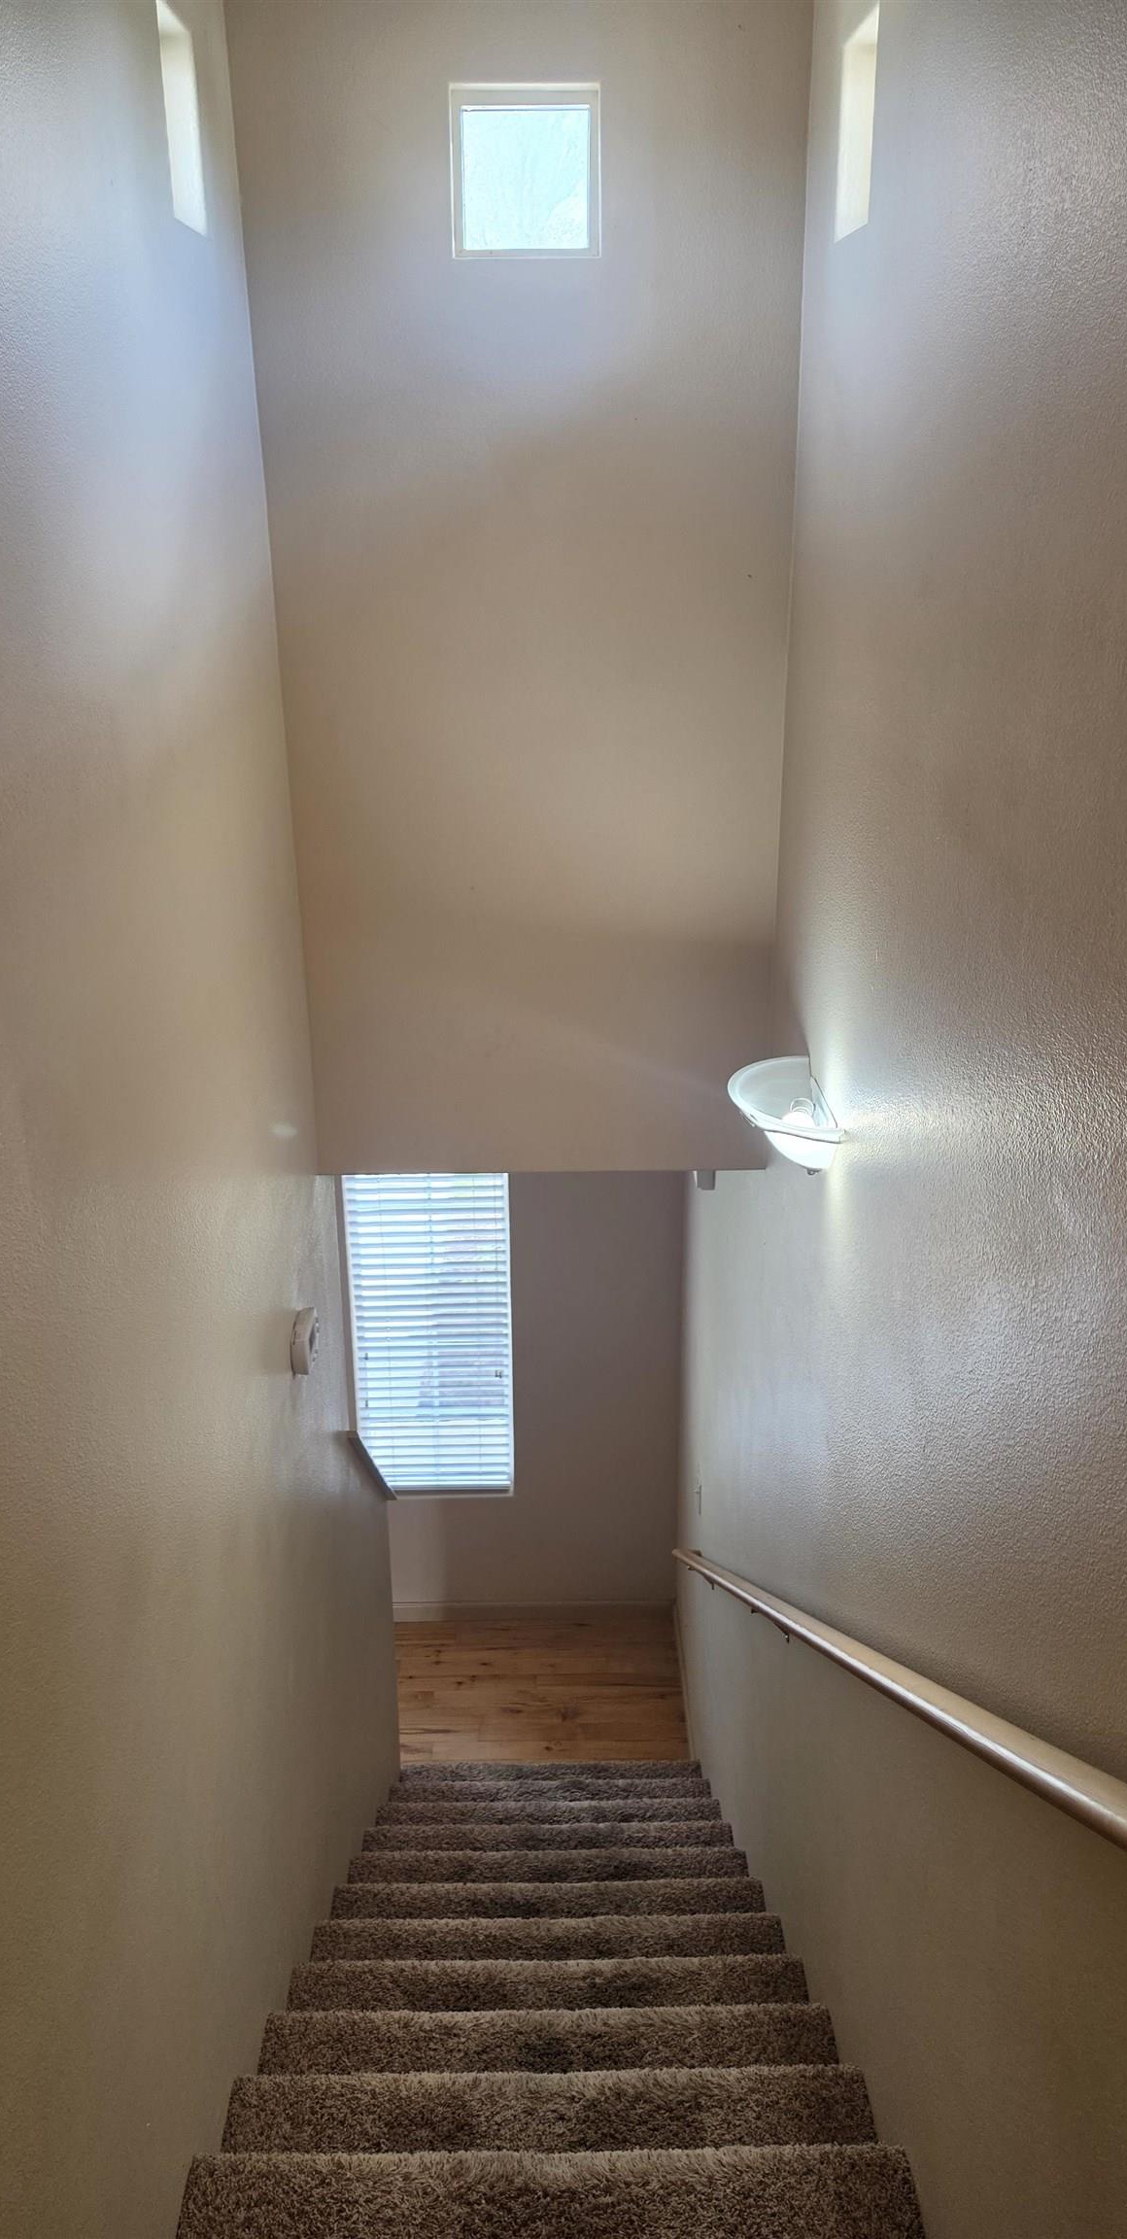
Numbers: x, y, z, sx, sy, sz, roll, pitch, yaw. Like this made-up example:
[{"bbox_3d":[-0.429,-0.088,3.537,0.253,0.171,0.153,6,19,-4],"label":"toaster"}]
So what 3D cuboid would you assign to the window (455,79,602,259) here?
[{"bbox_3d":[-0.070,-1.778,2.805,0.276,0.280,0.080,-1,22,-1],"label":"window"}]

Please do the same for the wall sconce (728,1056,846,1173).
[{"bbox_3d":[0.399,0.029,2.772,0.180,0.170,0.375,-1,22,-1],"label":"wall sconce"}]

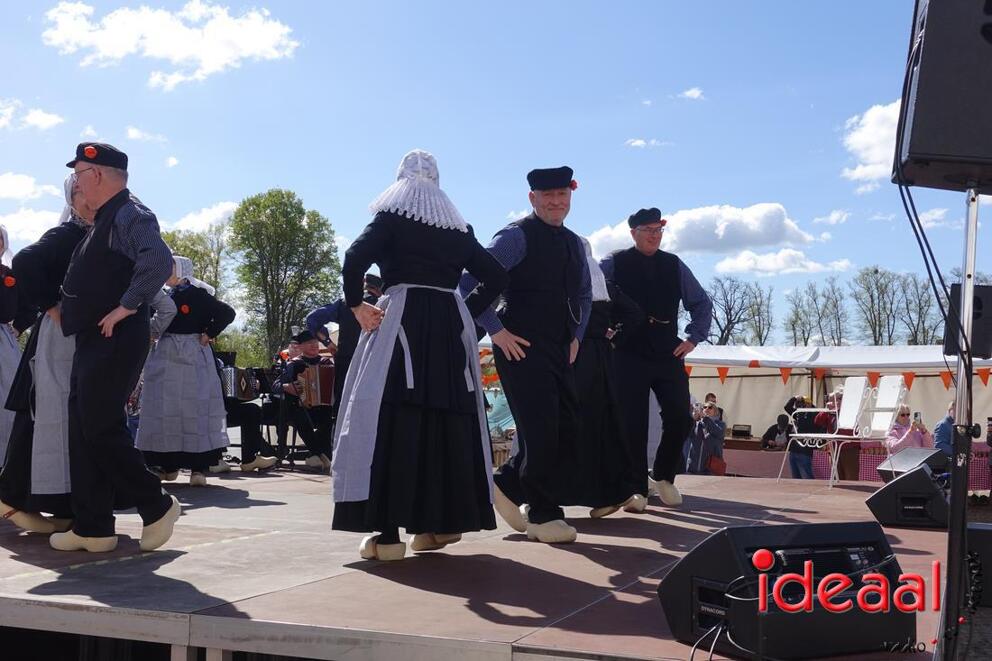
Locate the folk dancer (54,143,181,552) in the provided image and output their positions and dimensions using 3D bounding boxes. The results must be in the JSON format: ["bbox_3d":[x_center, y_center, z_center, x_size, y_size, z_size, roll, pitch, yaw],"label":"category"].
[{"bbox_3d":[-1.625,0.069,4.850,0.520,1.760,0.570,1,-3,-10],"label":"folk dancer"}]

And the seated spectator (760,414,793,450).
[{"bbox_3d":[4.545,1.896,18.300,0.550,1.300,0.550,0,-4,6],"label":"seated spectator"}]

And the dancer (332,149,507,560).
[{"bbox_3d":[-0.323,0.097,4.770,0.700,1.680,0.620,2,-4,-21],"label":"dancer"}]

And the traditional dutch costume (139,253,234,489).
[{"bbox_3d":[-2.343,0.295,8.550,0.720,1.700,0.600,-1,-4,19],"label":"traditional dutch costume"}]

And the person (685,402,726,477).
[{"bbox_3d":[2.600,1.620,14.000,0.540,1.480,0.500,-1,-4,30],"label":"person"}]

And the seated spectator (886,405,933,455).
[{"bbox_3d":[5.220,1.630,14.300,0.520,1.400,0.500,1,-3,-3],"label":"seated spectator"}]

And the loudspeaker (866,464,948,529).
[{"bbox_3d":[2.210,0.867,5.990,0.440,0.330,0.480,-1,-4,28],"label":"loudspeaker"}]

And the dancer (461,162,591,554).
[{"bbox_3d":[0.149,0.109,5.350,0.620,1.730,0.500,3,-5,-30],"label":"dancer"}]

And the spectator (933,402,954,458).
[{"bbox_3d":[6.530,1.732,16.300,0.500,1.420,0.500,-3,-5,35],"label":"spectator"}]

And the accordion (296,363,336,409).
[{"bbox_3d":[-1.641,0.521,10.500,0.430,0.420,0.240,0,-3,2],"label":"accordion"}]

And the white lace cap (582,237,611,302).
[{"bbox_3d":[0.486,-0.374,6.500,0.400,0.380,0.360,-1,-4,24],"label":"white lace cap"}]

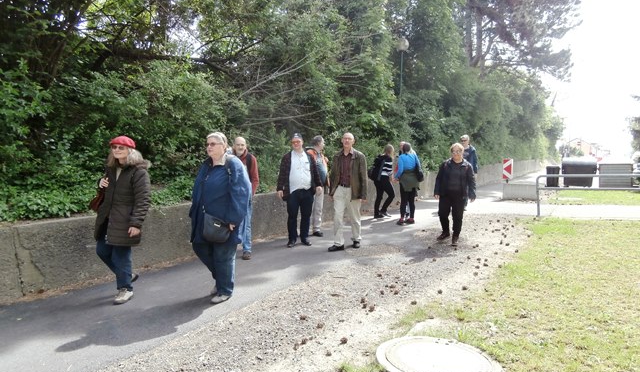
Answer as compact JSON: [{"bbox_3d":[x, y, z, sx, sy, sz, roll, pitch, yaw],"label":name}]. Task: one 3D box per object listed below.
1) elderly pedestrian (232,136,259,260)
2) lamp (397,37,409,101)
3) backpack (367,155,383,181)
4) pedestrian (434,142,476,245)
[{"bbox_3d":[-1.107,0.168,6.181,0.540,1.680,0.420,1,5,17],"label":"elderly pedestrian"},{"bbox_3d":[2.948,-3.037,15.814,0.450,4.500,0.450,3,5,31],"label":"lamp"},{"bbox_3d":[1.231,-0.396,9.750,0.250,0.510,0.310,7,1,-29],"label":"backpack"},{"bbox_3d":[2.223,0.114,7.280,0.640,1.620,0.450,2,5,22],"label":"pedestrian"}]

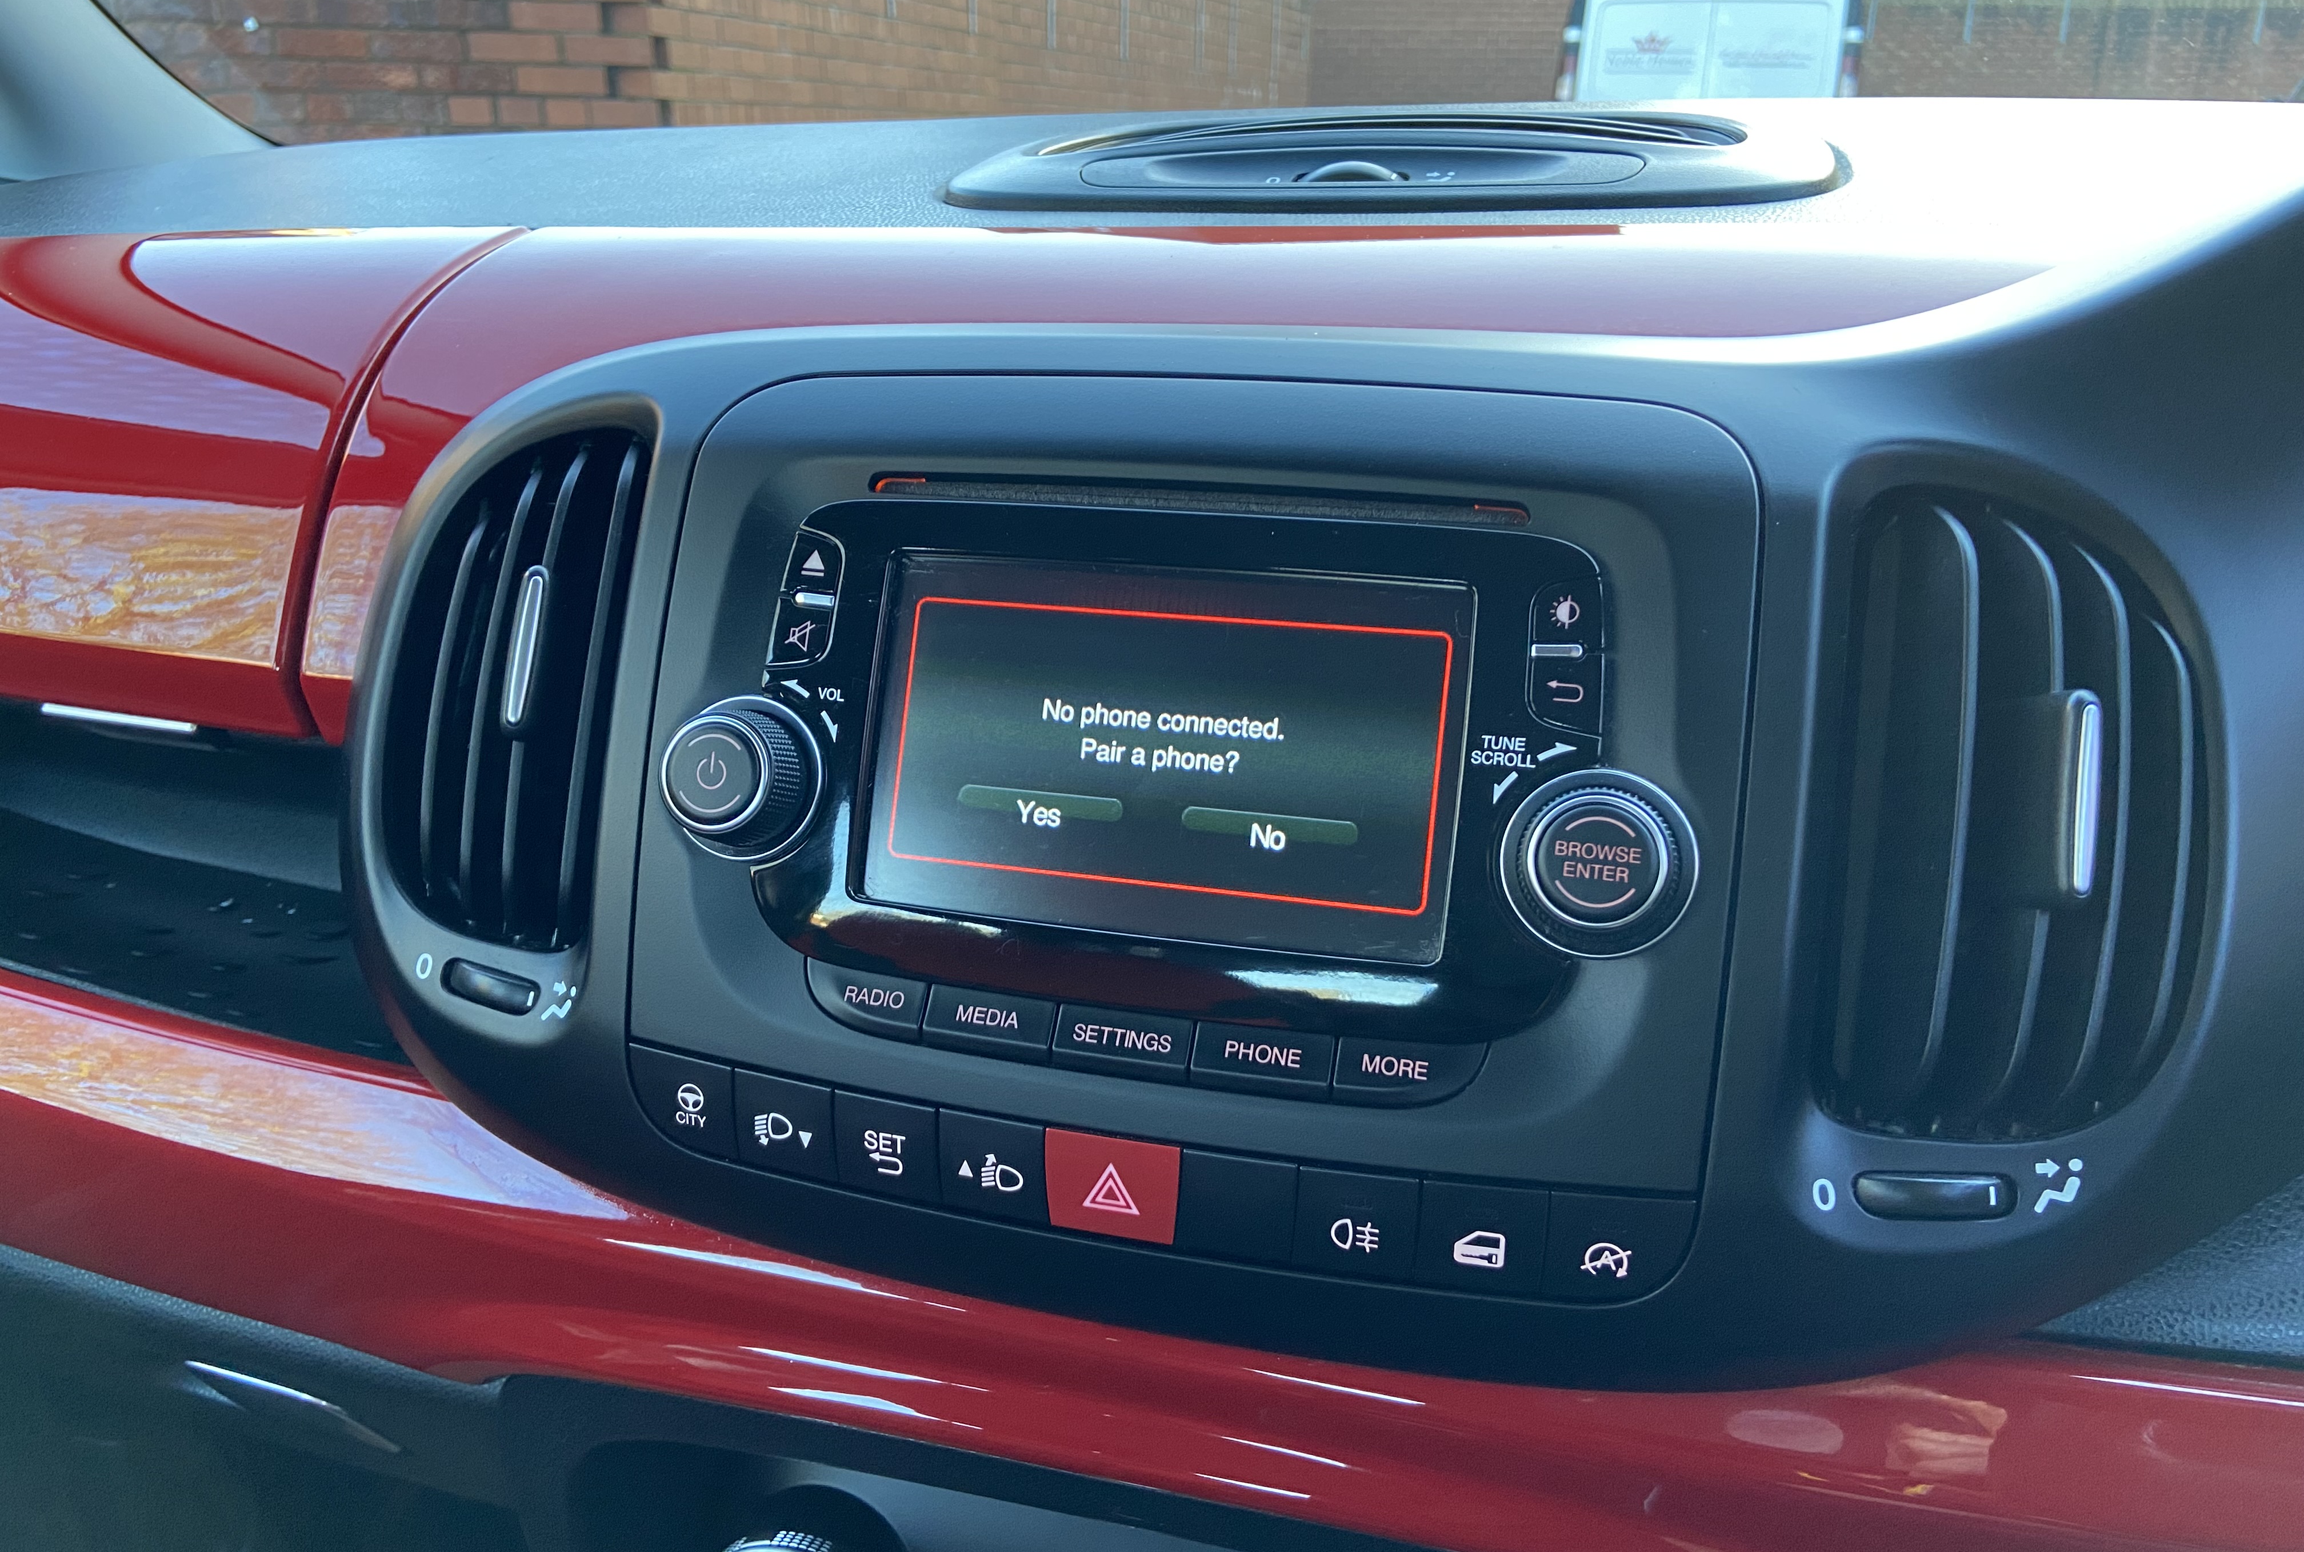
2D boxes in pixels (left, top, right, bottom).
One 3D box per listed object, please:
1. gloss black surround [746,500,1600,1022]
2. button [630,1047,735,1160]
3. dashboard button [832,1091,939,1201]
[{"bbox_3d":[0.000,-0.005,0.317,0.156,0.091,0.015,5,-3,16],"label":"gloss black surround"},{"bbox_3d":[-0.089,0.063,0.338,0.024,0.018,0.007,5,10,16],"label":"button"},{"bbox_3d":[-0.048,0.069,0.326,0.021,0.018,0.007,5,10,16],"label":"dashboard button"}]

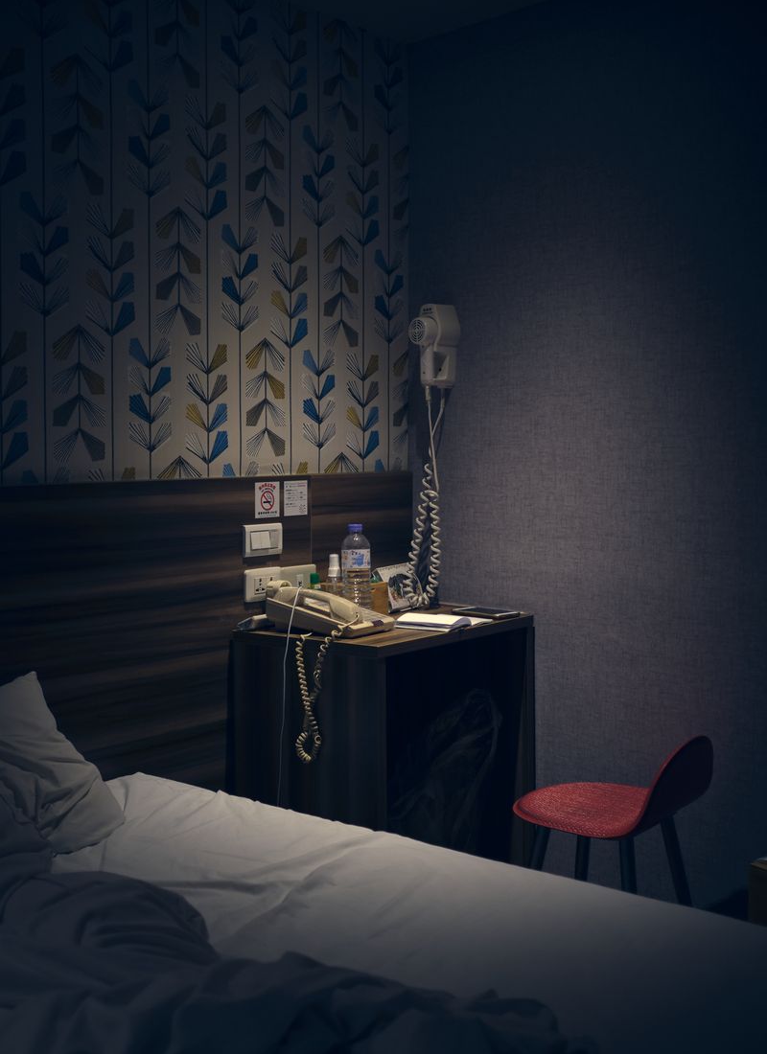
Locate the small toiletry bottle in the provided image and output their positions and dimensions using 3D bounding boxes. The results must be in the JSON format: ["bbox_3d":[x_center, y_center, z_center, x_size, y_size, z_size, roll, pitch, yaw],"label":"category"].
[{"bbox_3d":[-0.120,0.148,2.686,0.040,0.165,0.040,0,4,0],"label":"small toiletry bottle"}]

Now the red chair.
[{"bbox_3d":[0.491,0.713,2.308,0.400,0.615,0.380,4,5,42],"label":"red chair"}]

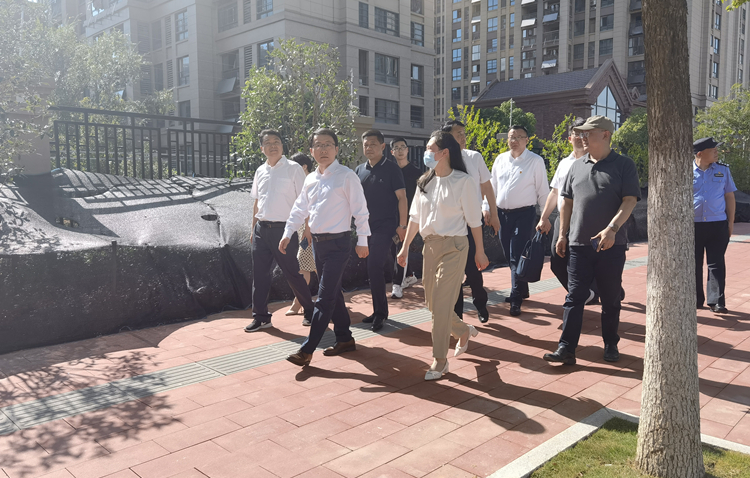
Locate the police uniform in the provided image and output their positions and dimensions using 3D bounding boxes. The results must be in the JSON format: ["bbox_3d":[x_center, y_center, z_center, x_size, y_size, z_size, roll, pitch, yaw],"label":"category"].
[{"bbox_3d":[3.393,-0.140,5.949,0.540,1.730,0.370,3,6,32],"label":"police uniform"}]

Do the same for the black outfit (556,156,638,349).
[{"bbox_3d":[1.681,0.086,4.380,0.550,1.480,0.380,5,8,38],"label":"black outfit"}]

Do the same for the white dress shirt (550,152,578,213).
[{"bbox_3d":[1.868,-0.519,5.420,0.480,0.620,0.330,5,7,35],"label":"white dress shirt"}]

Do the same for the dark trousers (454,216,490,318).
[{"bbox_3d":[0.823,0.258,5.150,0.400,0.940,0.480,4,8,30],"label":"dark trousers"}]

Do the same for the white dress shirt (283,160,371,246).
[{"bbox_3d":[-0.373,-0.273,4.500,0.560,0.640,0.360,5,8,37],"label":"white dress shirt"}]

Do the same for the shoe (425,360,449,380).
[{"bbox_3d":[0.406,0.870,3.852,0.085,0.100,0.240,5,7,41],"label":"shoe"}]

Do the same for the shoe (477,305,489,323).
[{"bbox_3d":[1.001,0.690,5.420,0.110,0.130,0.280,2,6,12],"label":"shoe"}]

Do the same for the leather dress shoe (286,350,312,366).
[{"bbox_3d":[-0.513,0.800,4.021,0.105,0.115,0.280,3,-12,32],"label":"leather dress shoe"}]

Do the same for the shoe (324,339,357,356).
[{"bbox_3d":[-0.278,0.846,4.580,0.290,0.115,0.105,-3,7,-29],"label":"shoe"}]

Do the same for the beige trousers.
[{"bbox_3d":[0.516,0.408,4.220,0.350,0.870,0.380,4,7,32],"label":"beige trousers"}]

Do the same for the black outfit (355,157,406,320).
[{"bbox_3d":[0.021,0.006,5.197,0.500,1.440,0.380,3,6,31],"label":"black outfit"}]

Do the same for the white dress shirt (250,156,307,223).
[{"bbox_3d":[-0.831,-0.440,5.090,0.490,0.580,0.280,4,6,35],"label":"white dress shirt"}]

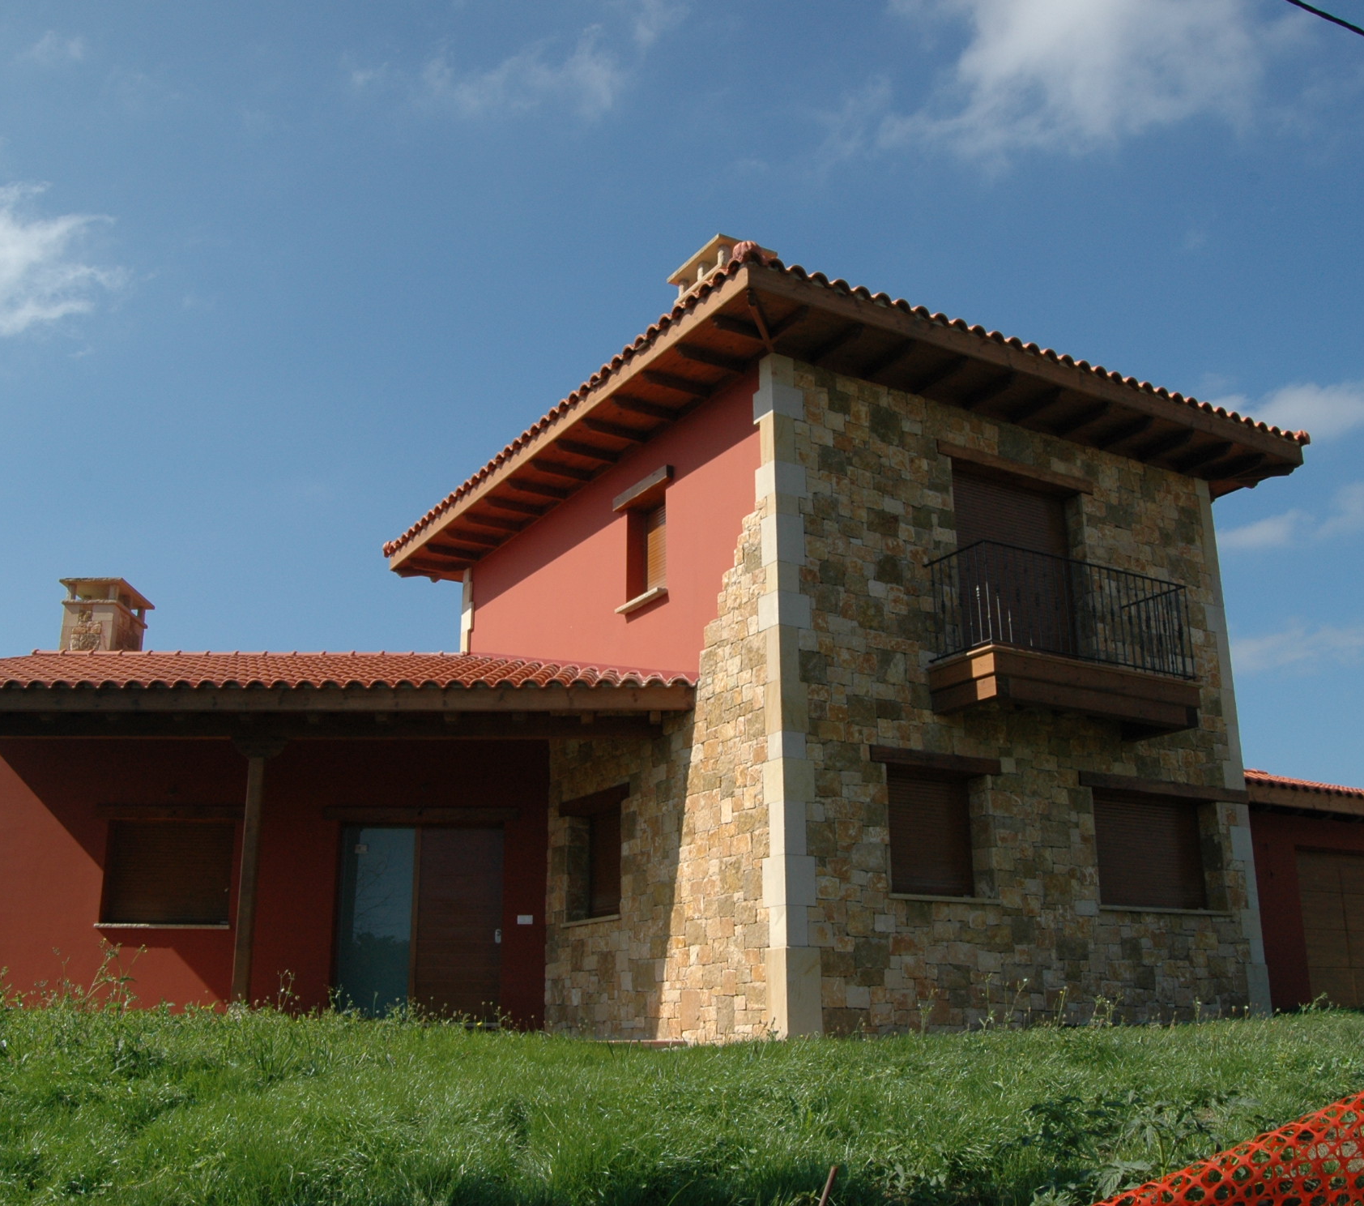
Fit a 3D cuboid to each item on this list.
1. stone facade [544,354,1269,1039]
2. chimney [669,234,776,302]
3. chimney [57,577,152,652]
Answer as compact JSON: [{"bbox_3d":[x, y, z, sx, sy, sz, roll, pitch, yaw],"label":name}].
[{"bbox_3d":[2.199,1.539,14.716,5.904,5.883,4.505,9,-19,-30],"label":"stone facade"},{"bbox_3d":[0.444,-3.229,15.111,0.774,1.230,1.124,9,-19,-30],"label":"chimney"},{"bbox_3d":[-7.711,0.408,18.150,0.800,1.198,1.240,0,-17,-2],"label":"chimney"}]

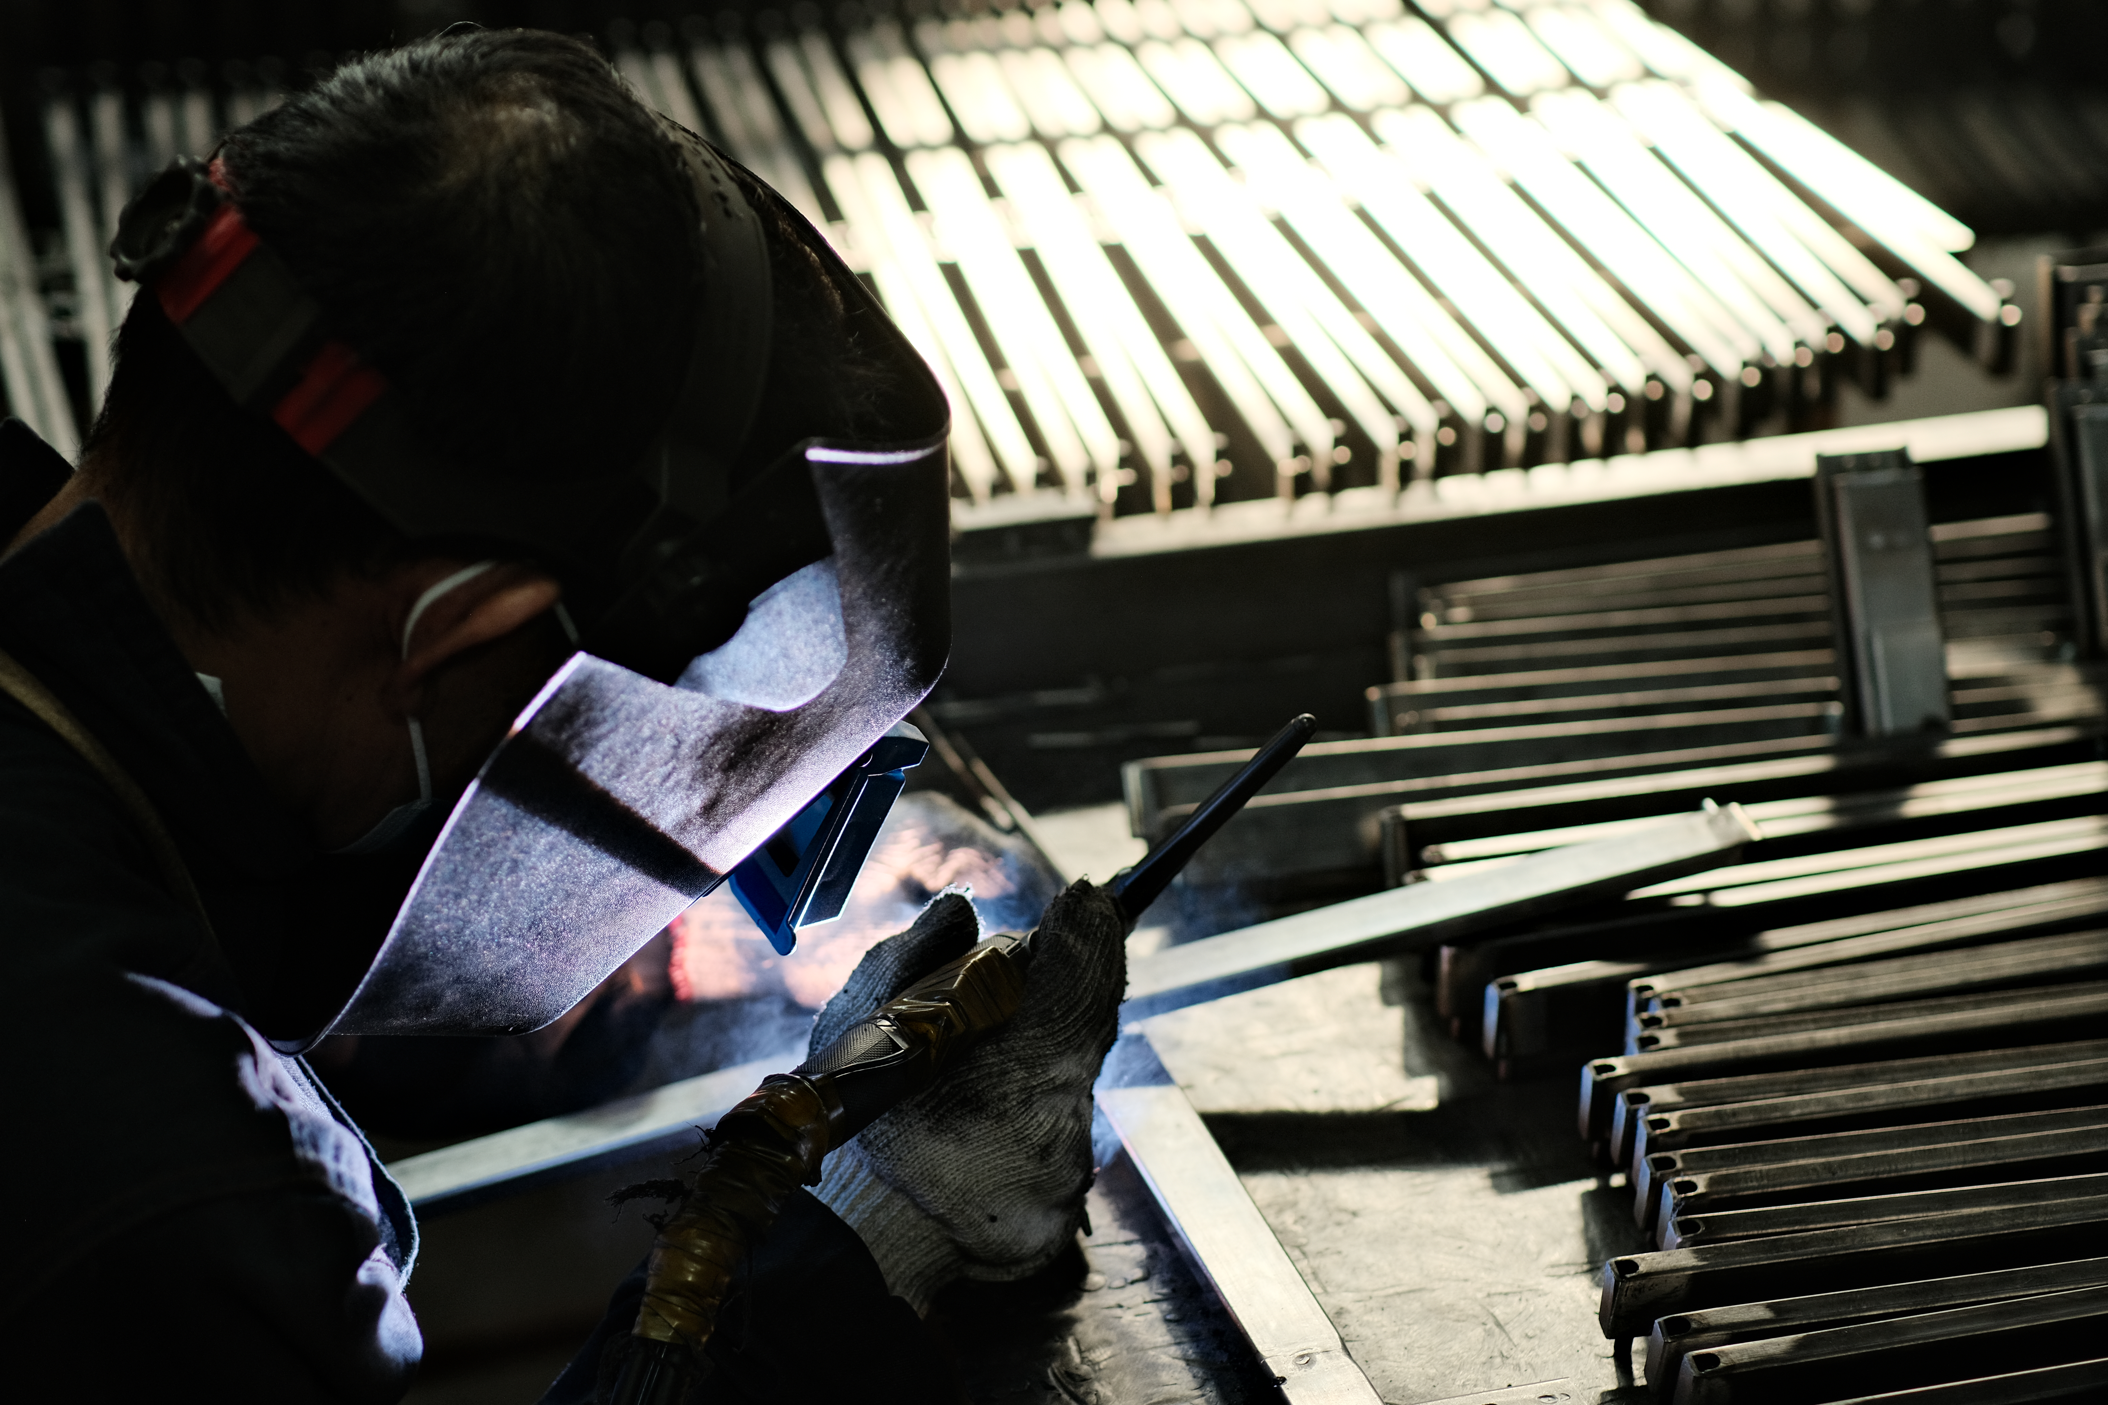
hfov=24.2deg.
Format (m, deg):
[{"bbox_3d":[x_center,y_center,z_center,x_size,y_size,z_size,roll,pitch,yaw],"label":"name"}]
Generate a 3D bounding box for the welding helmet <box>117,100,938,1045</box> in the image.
[{"bbox_3d":[-0.179,-0.049,1.542,0.285,0.330,0.235,-41,40,1],"label":"welding helmet"}]

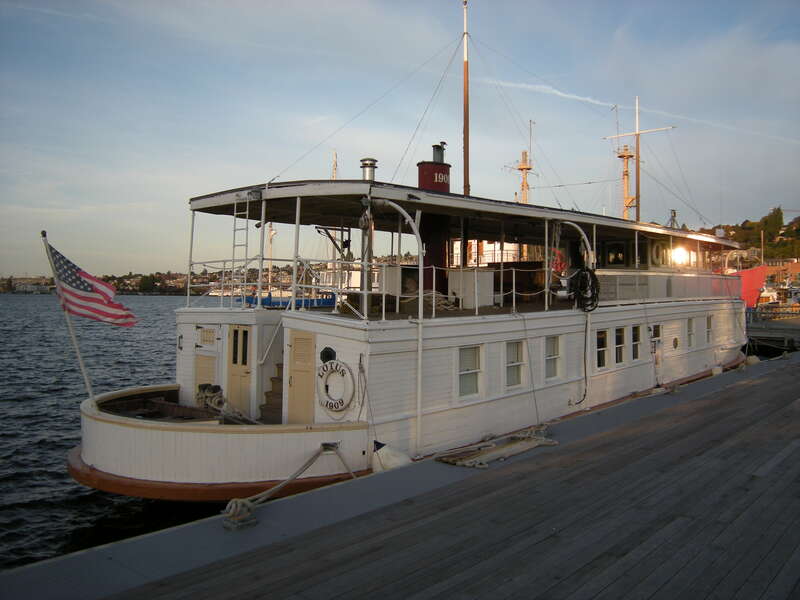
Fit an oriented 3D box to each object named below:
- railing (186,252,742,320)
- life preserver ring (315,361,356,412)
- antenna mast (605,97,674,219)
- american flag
[{"bbox_3d":[4.959,-0.411,21.861,4.743,0.989,23.714,2,2,38],"label":"railing"},{"bbox_3d":[-1.075,1.394,11.481,0.800,0.810,0.110,1,2,38],"label":"life preserver ring"},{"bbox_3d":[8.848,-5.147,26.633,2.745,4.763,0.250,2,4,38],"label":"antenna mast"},{"bbox_3d":[-4.305,-0.170,10.085,1.230,1.120,0.280,-1,1,-45],"label":"american flag"}]

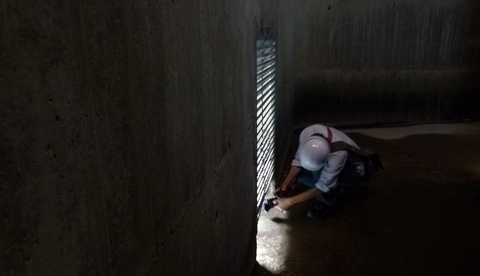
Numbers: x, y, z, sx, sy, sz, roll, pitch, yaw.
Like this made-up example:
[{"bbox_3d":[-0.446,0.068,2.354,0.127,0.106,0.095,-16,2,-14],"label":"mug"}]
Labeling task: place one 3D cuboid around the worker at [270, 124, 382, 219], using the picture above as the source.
[{"bbox_3d":[0.758,0.267,2.920,0.930,0.750,0.570,-9,17,-26],"label":"worker"}]

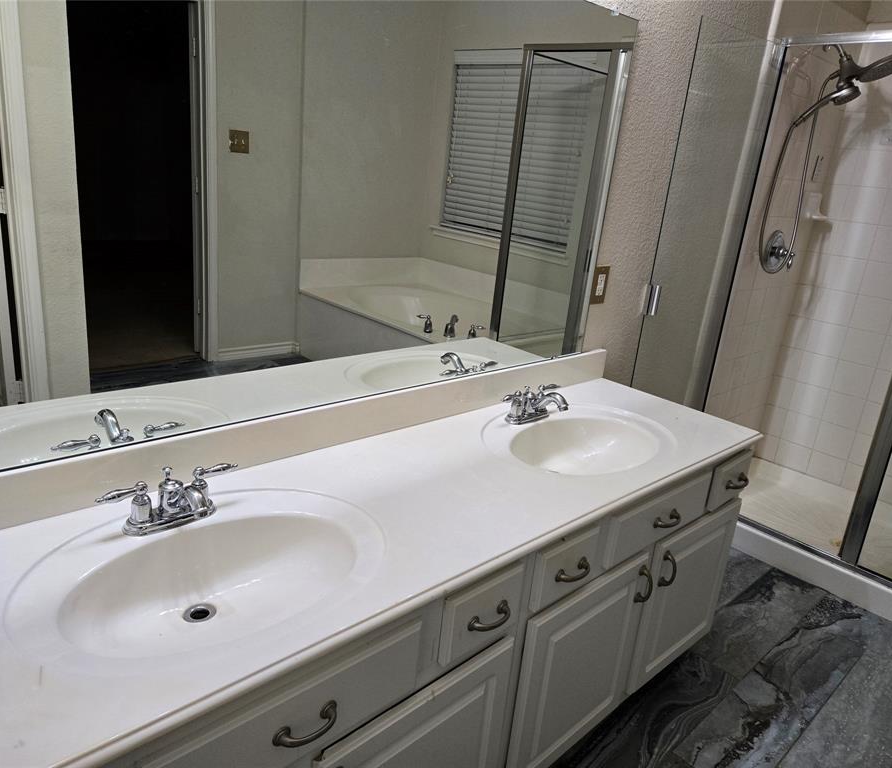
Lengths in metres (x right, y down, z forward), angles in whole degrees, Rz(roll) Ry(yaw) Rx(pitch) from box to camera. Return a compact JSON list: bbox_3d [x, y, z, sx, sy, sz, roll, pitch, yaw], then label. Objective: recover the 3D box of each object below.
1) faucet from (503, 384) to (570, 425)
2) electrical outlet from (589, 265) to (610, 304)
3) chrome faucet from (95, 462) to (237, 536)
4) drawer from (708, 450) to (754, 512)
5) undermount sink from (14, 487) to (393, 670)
[{"bbox_3d":[0.263,0.058,1.814,0.245,0.092,0.154,-12,25,-43],"label":"faucet"},{"bbox_3d":[0.485,-0.307,2.126,0.074,0.117,0.010,-12,25,-43],"label":"electrical outlet"},{"bbox_3d":[-0.442,0.201,1.147,0.247,0.092,0.154,-12,25,-43],"label":"chrome faucet"},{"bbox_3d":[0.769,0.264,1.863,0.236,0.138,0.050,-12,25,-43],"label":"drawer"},{"bbox_3d":[-0.362,0.347,1.086,0.568,0.138,0.455,-12,25,-43],"label":"undermount sink"}]

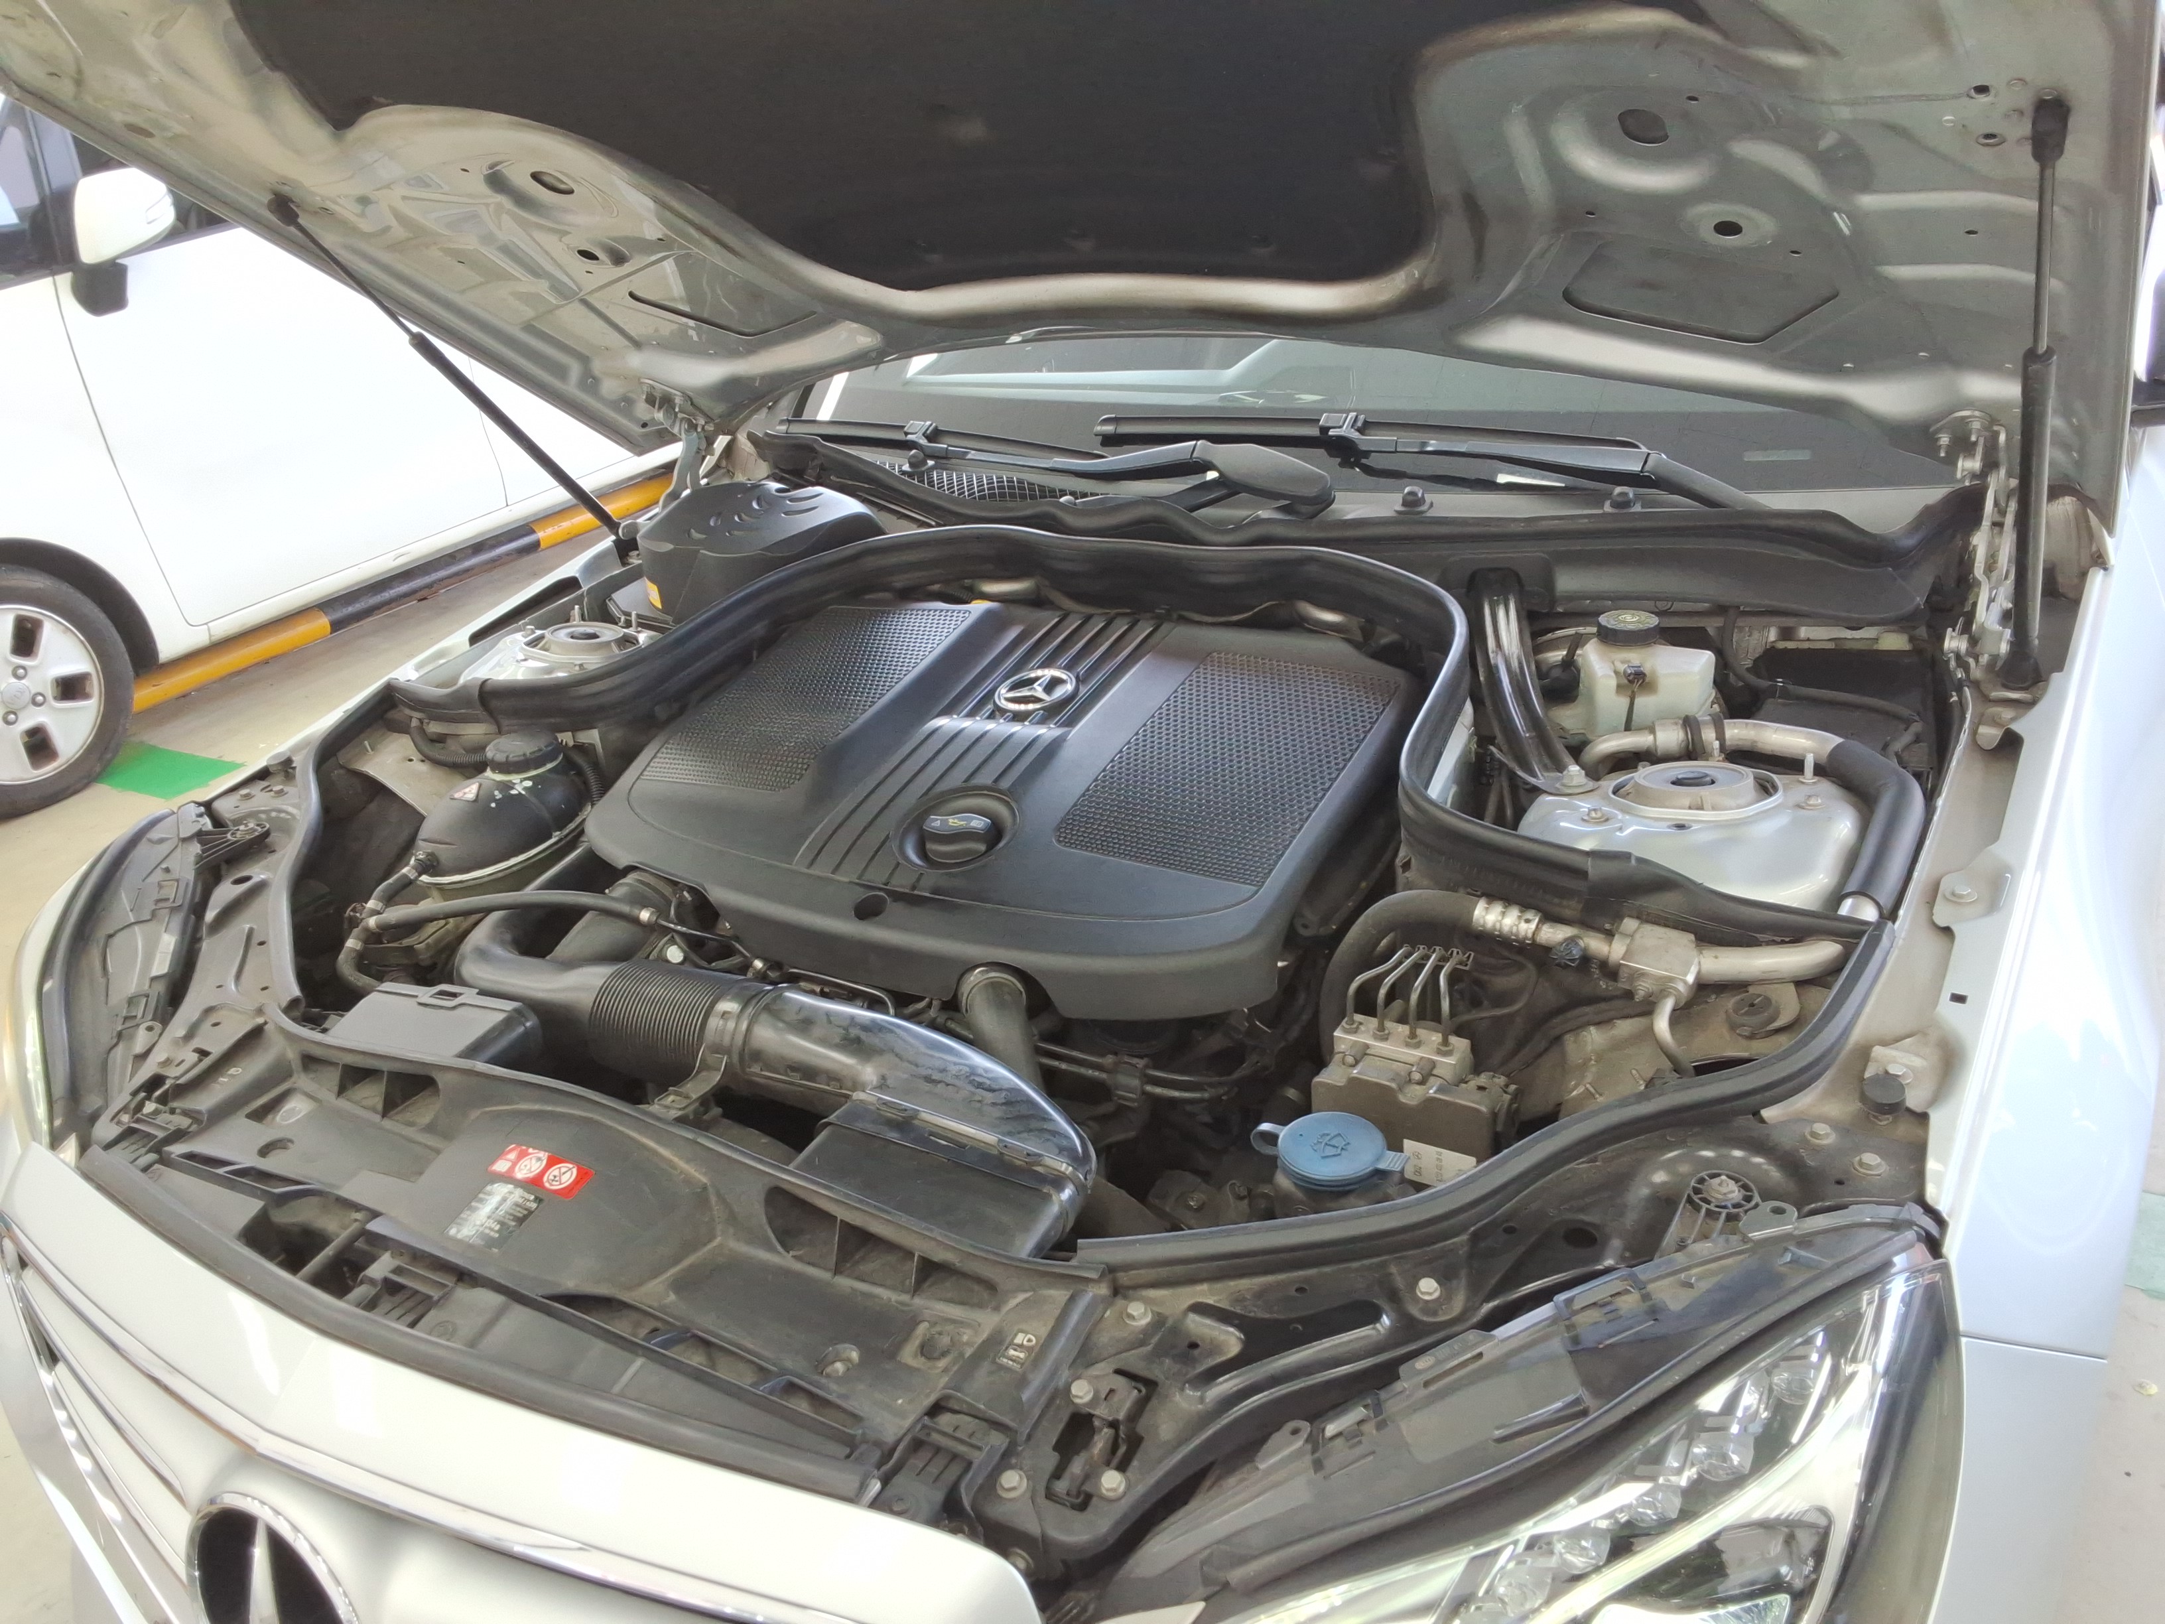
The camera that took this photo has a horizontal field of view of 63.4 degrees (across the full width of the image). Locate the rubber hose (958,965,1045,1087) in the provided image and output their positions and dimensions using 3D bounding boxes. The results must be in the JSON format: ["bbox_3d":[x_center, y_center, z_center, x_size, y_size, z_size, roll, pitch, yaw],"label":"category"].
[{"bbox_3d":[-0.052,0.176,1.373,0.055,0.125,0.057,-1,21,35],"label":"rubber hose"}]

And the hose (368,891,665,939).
[{"bbox_3d":[-0.489,0.084,1.503,0.260,0.037,0.022,-2,26,10],"label":"hose"}]

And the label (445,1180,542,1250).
[{"bbox_3d":[-0.378,0.259,1.124,0.050,0.002,0.046,10,40,30],"label":"label"}]

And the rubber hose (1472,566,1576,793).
[{"bbox_3d":[0.374,-0.120,1.491,0.065,0.080,0.340,-3,25,8],"label":"rubber hose"}]

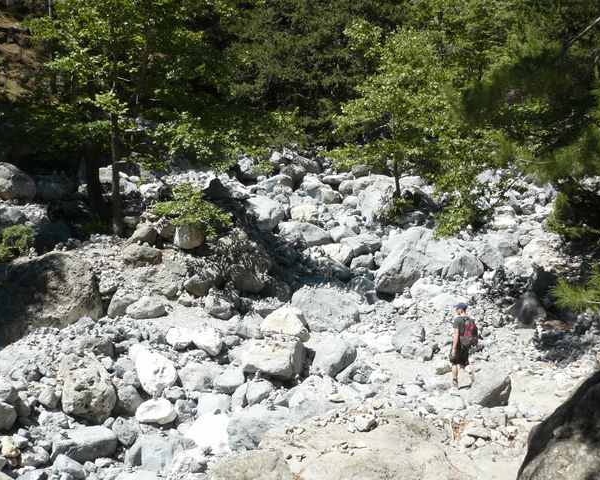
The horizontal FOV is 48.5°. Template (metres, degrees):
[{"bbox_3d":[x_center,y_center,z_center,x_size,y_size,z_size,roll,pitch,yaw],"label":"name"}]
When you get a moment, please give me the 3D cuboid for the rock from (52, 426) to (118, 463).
[{"bbox_3d":[-3.642,3.472,11.300,1.121,0.576,0.728,0,6,0],"label":"rock"}]

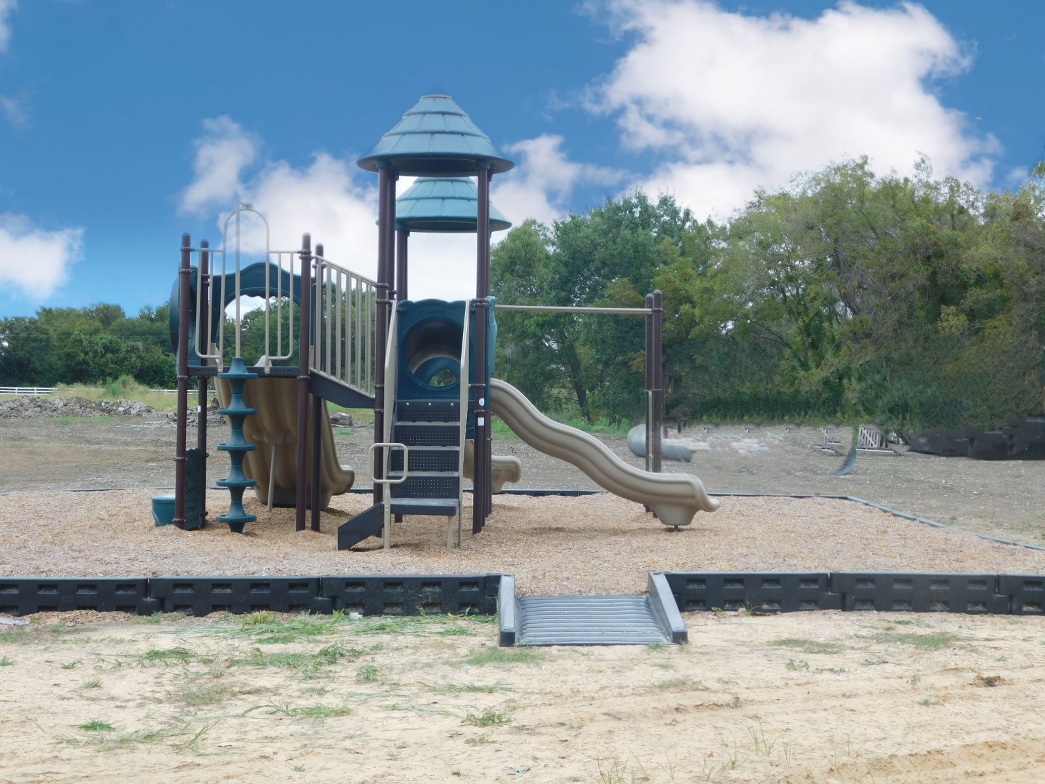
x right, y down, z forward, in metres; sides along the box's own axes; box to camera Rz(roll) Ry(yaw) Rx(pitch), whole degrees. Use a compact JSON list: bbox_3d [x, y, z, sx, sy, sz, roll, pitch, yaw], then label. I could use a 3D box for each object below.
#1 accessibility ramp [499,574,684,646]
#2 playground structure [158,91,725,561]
[{"bbox_3d":[0.442,1.450,12.000,1.190,0.290,1.660,1,-1,-1],"label":"accessibility ramp"},{"bbox_3d":[-0.820,-0.820,19.300,5.650,4.500,6.500,1,-1,0],"label":"playground structure"}]

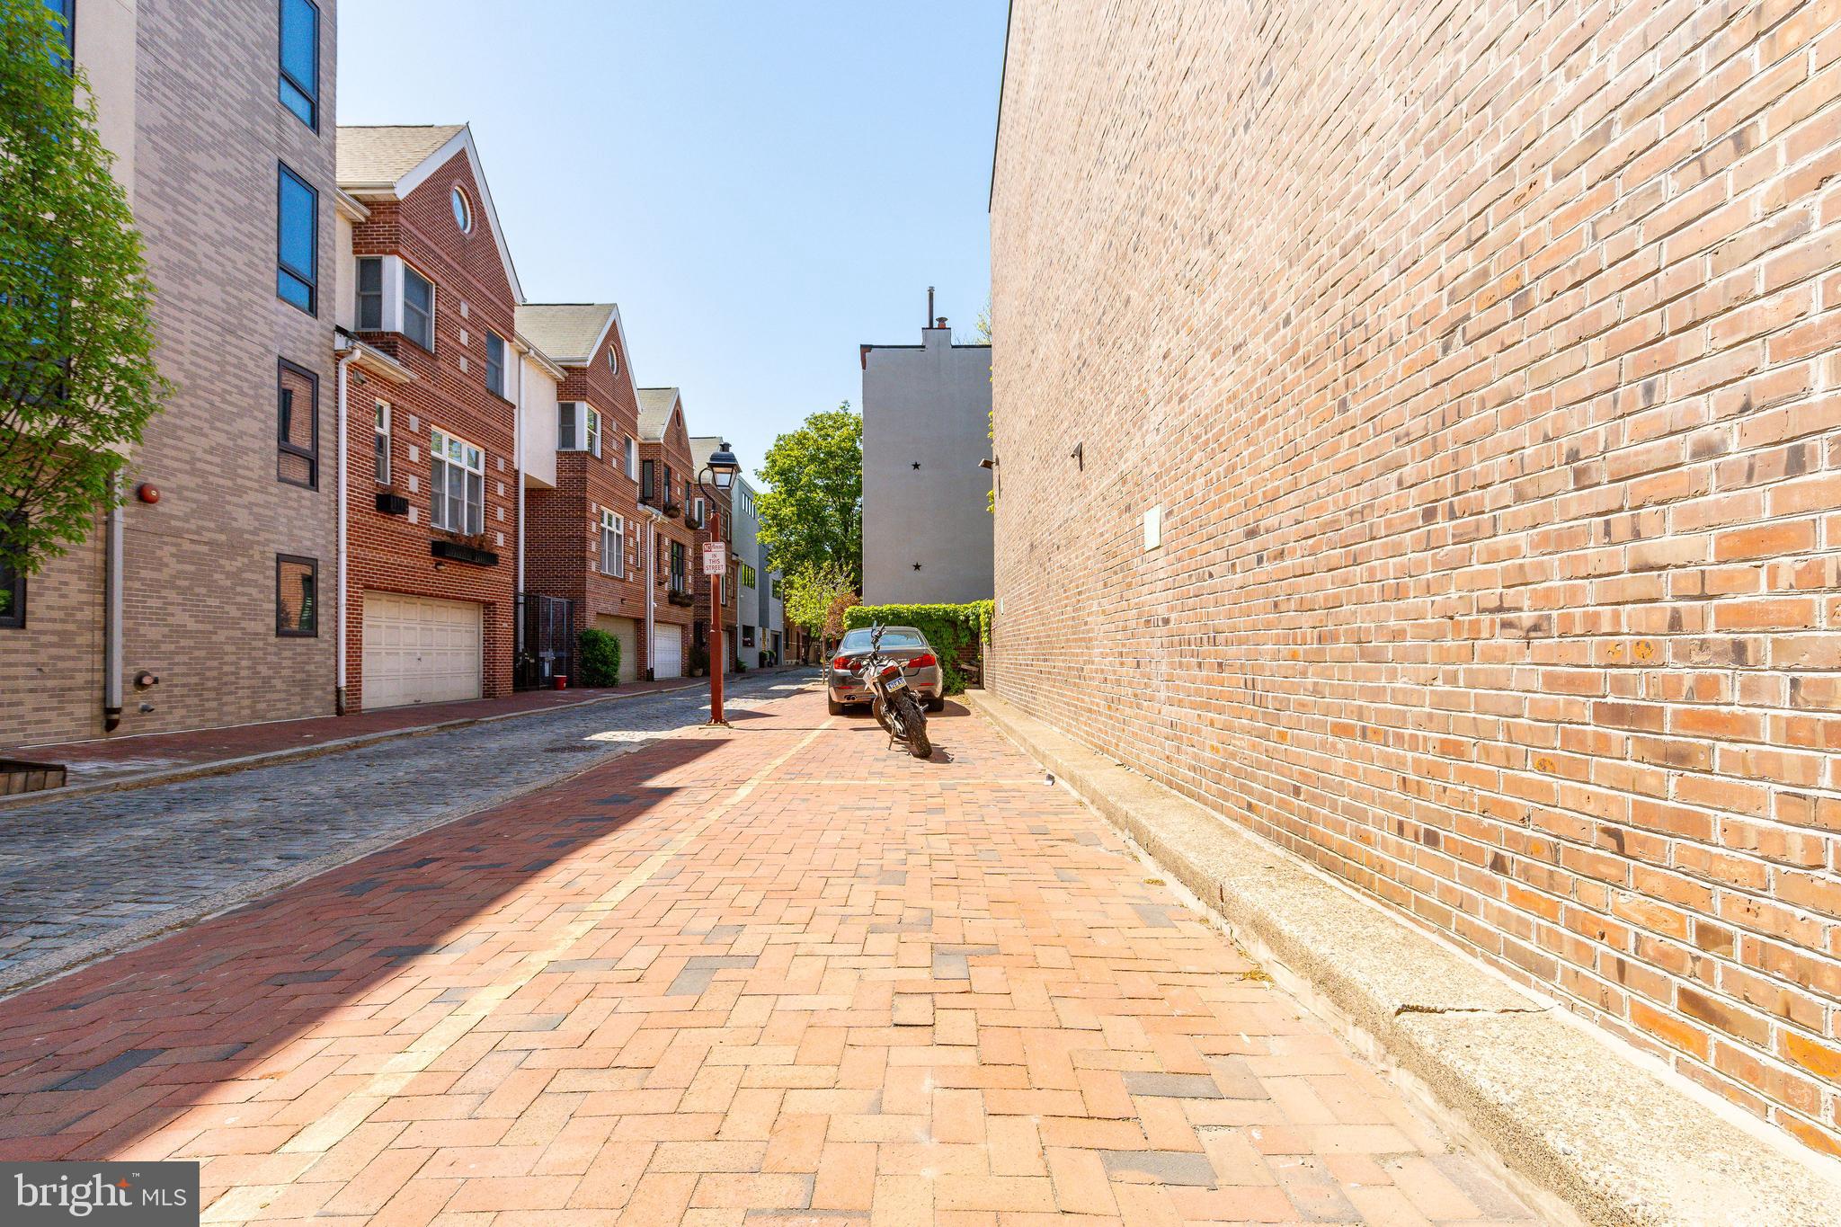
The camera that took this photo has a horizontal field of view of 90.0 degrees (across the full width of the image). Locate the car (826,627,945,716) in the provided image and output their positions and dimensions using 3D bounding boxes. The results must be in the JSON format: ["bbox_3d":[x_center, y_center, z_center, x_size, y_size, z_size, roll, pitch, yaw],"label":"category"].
[{"bbox_3d":[-0.590,0.945,16.150,1.870,1.460,4.850,0,-2,-2],"label":"car"}]

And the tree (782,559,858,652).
[{"bbox_3d":[-3.120,0.220,28.600,2.400,3.800,2.400,0,-2,1],"label":"tree"}]

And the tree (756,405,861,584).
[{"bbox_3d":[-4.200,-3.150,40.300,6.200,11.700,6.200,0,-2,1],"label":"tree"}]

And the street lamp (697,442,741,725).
[{"bbox_3d":[-2.860,-0.410,13.100,0.600,3.970,0.520,0,-2,0],"label":"street lamp"}]

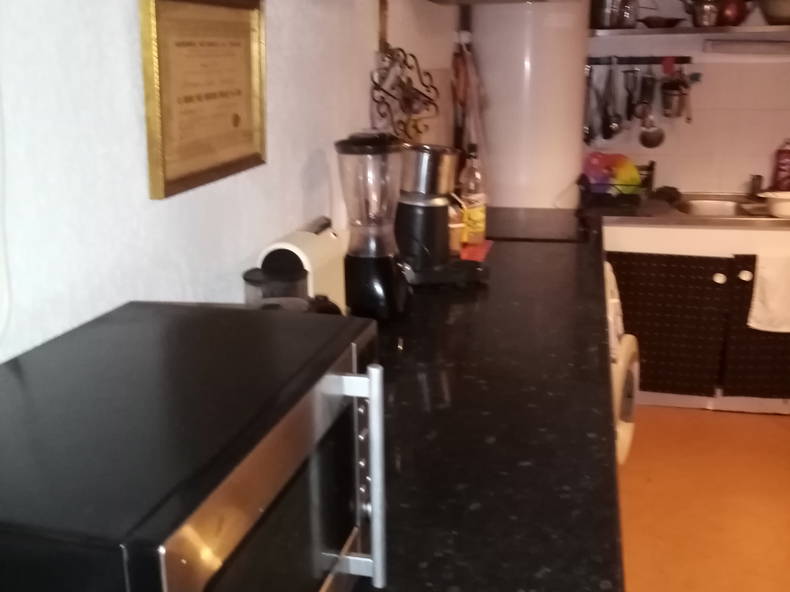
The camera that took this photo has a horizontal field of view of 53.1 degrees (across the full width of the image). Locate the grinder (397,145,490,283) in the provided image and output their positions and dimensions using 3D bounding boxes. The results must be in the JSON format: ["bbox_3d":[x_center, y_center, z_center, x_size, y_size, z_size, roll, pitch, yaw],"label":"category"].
[{"bbox_3d":[0.128,-0.234,2.200,0.230,0.360,0.180,5,17,18],"label":"grinder"}]

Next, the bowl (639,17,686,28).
[{"bbox_3d":[1.094,-1.119,3.237,0.190,0.050,0.190,3,16,13],"label":"bowl"}]

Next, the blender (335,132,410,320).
[{"bbox_3d":[-0.056,-0.172,1.878,0.160,0.420,0.160,0,16,0],"label":"blender"}]

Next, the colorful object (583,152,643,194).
[{"bbox_3d":[0.925,-0.514,3.366,0.240,0.195,0.100,3,16,13],"label":"colorful object"}]

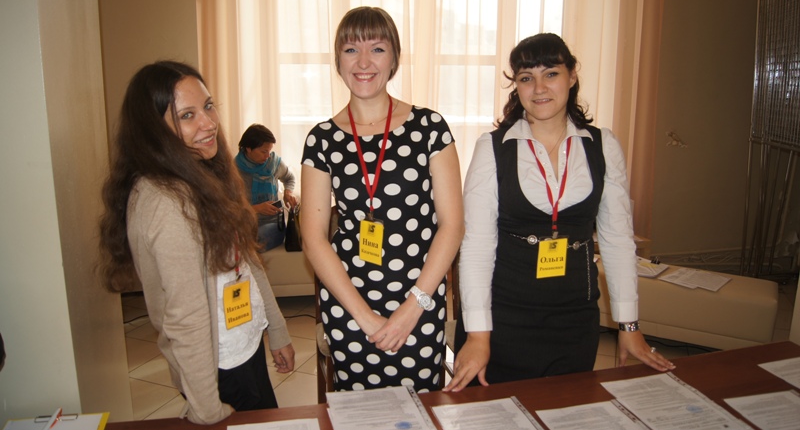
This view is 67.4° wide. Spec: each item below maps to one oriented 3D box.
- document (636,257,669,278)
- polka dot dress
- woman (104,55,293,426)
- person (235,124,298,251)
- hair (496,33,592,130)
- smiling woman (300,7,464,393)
[{"bbox_3d":[1.507,0.332,3.637,0.220,0.022,0.300,10,15,39],"label":"document"},{"bbox_3d":[-0.047,0.184,1.639,0.400,0.950,0.270,2,11,5],"label":"polka dot dress"},{"bbox_3d":[-0.495,0.394,1.560,0.360,1.560,0.430,9,14,34],"label":"woman"},{"bbox_3d":[-0.920,0.030,4.018,0.500,1.260,0.700,-1,12,-8],"label":"person"},{"bbox_3d":[0.381,-0.352,1.565,0.235,0.240,0.220,4,12,14],"label":"hair"},{"bbox_3d":[-0.049,0.314,1.655,0.440,1.700,0.320,2,11,5],"label":"smiling woman"}]

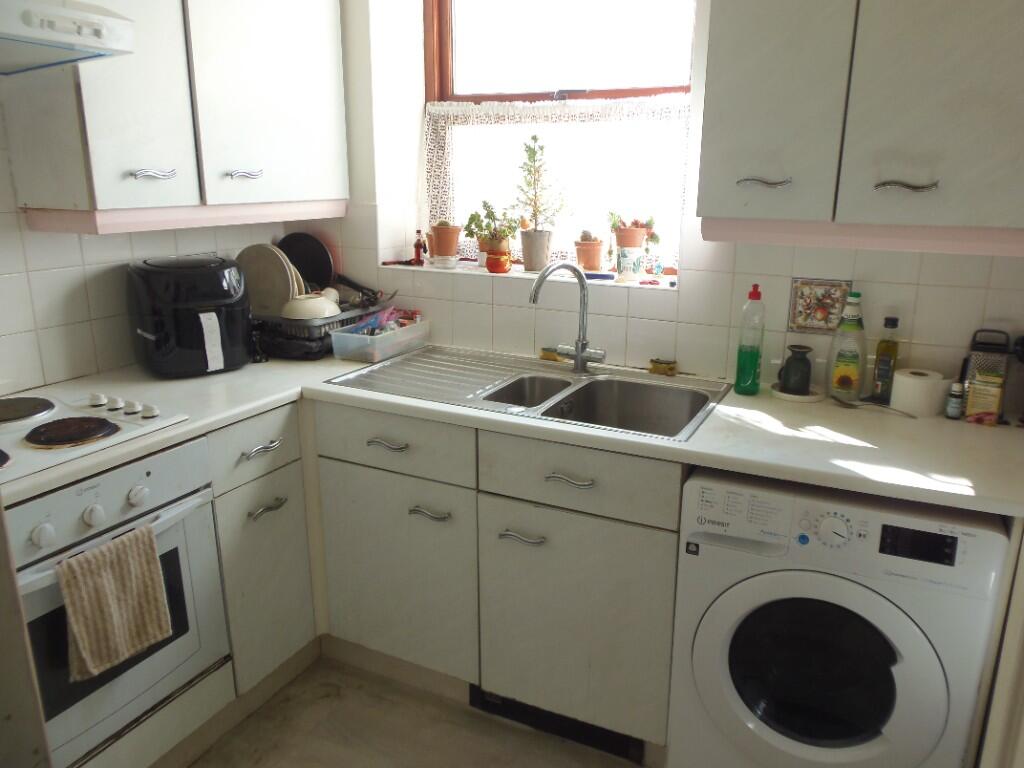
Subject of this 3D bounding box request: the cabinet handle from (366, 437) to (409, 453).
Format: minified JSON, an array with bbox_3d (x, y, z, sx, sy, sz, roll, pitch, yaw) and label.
[{"bbox_3d":[-0.319,0.158,1.826,0.124,0.027,0.028,8,18,24],"label":"cabinet handle"}]

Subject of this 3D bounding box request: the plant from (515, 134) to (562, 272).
[{"bbox_3d":[0.090,-0.592,2.341,0.148,0.431,0.148,0,16,0],"label":"plant"}]

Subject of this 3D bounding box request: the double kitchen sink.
[{"bbox_3d":[0.046,0.073,1.970,0.983,0.168,0.519,8,17,25],"label":"double kitchen sink"}]

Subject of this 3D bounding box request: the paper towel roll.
[{"bbox_3d":[1.003,0.020,1.757,0.120,0.100,0.120,8,17,24],"label":"paper towel roll"}]

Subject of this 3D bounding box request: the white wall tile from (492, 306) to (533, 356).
[{"bbox_3d":[0.004,-0.173,2.269,0.148,0.151,0.010,8,18,24],"label":"white wall tile"}]

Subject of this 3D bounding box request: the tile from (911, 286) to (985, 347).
[{"bbox_3d":[1.101,-0.170,1.785,0.149,0.149,0.008,8,17,24],"label":"tile"}]

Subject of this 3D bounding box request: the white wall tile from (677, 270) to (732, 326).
[{"bbox_3d":[0.542,-0.239,1.990,0.146,0.146,0.010,8,17,25],"label":"white wall tile"}]

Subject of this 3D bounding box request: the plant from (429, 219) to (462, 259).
[{"bbox_3d":[-0.225,-0.501,2.433,0.104,0.121,0.104,1,16,0],"label":"plant"}]

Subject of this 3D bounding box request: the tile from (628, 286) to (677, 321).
[{"bbox_3d":[0.408,-0.233,2.055,0.148,0.090,0.010,8,18,24],"label":"tile"}]

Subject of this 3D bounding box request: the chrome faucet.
[{"bbox_3d":[0.141,-0.181,2.018,0.230,0.325,0.140,-14,21,-43],"label":"chrome faucet"}]

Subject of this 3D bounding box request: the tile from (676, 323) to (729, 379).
[{"bbox_3d":[0.541,-0.097,2.031,0.146,0.146,0.010,8,17,25],"label":"tile"}]

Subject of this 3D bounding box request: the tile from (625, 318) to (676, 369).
[{"bbox_3d":[0.408,-0.116,2.092,0.146,0.146,0.010,8,17,25],"label":"tile"}]

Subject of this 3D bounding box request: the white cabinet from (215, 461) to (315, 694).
[{"bbox_3d":[-0.897,0.477,2.026,0.552,0.573,0.299,9,18,27],"label":"white cabinet"}]

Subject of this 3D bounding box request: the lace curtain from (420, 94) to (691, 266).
[{"bbox_3d":[0.136,-0.679,2.398,1.000,0.540,0.045,8,18,24],"label":"lace curtain"}]

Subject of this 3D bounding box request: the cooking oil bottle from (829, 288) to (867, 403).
[{"bbox_3d":[0.877,-0.099,1.839,0.090,0.281,0.082,8,17,25],"label":"cooking oil bottle"}]

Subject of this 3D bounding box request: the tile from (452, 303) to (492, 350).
[{"bbox_3d":[-0.131,-0.195,2.378,0.149,0.149,0.008,8,17,24],"label":"tile"}]

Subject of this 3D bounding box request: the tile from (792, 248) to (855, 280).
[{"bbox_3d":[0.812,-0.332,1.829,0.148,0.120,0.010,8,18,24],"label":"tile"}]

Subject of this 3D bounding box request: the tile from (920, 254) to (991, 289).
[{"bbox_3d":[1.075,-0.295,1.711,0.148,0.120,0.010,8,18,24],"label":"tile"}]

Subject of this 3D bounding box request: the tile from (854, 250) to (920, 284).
[{"bbox_3d":[0.943,-0.321,1.767,0.146,0.138,0.010,8,17,25],"label":"tile"}]

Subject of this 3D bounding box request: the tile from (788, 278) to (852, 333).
[{"bbox_3d":[0.828,-0.208,1.908,0.149,0.149,0.009,8,17,24],"label":"tile"}]

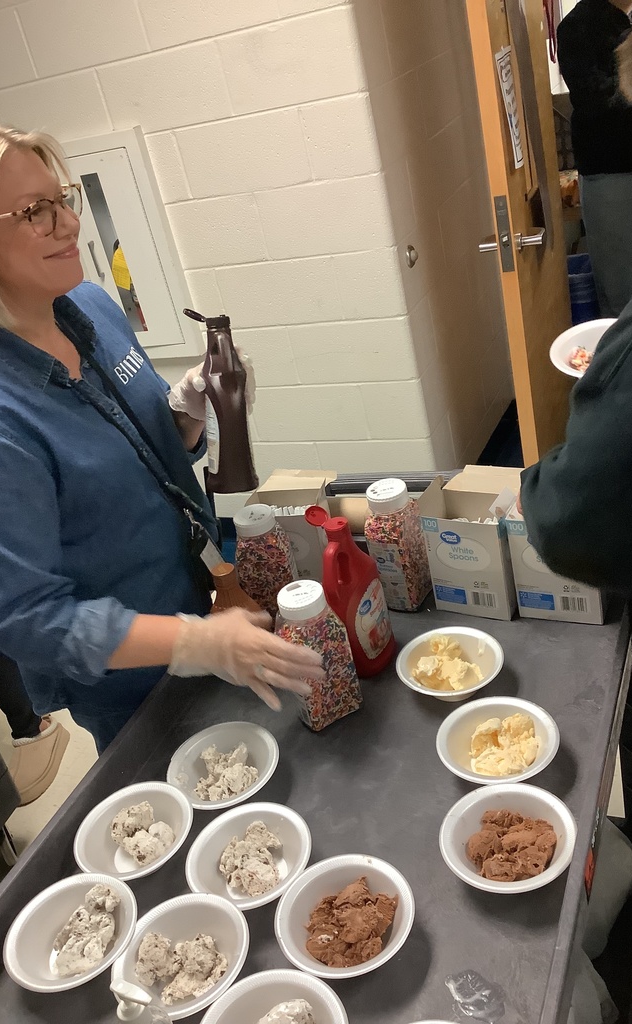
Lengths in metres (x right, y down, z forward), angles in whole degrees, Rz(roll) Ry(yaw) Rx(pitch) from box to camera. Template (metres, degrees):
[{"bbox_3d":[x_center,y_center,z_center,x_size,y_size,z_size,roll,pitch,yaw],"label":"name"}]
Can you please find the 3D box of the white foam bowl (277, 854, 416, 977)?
[{"bbox_3d":[0.034,0.442,0.980,0.151,0.045,0.151,-10,28,6],"label":"white foam bowl"}]

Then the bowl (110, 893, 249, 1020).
[{"bbox_3d":[-0.140,0.484,0.982,0.149,0.045,0.149,-11,29,6],"label":"bowl"}]

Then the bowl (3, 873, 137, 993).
[{"bbox_3d":[-0.269,0.482,1.031,0.151,0.045,0.151,-14,28,0],"label":"bowl"}]

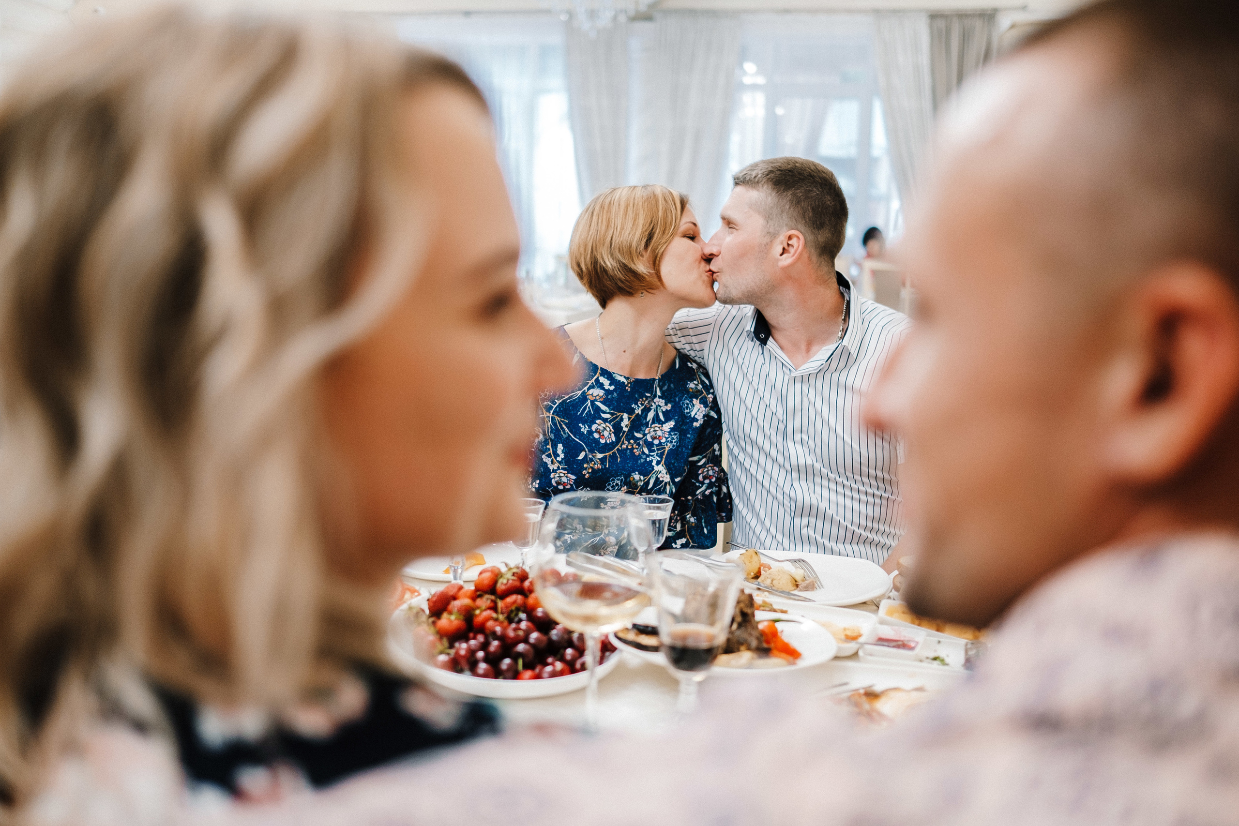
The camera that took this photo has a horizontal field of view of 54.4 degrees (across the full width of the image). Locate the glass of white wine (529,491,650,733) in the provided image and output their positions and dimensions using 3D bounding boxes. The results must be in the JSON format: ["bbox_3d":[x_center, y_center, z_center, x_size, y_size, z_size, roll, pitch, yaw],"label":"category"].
[{"bbox_3d":[-0.023,0.195,1.121,0.105,0.226,0.105,3,10,0],"label":"glass of white wine"}]

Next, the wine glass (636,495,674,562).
[{"bbox_3d":[0.049,0.170,1.619,0.051,0.107,0.051,3,10,0],"label":"wine glass"}]

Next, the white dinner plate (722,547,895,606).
[{"bbox_3d":[0.234,0.226,1.590,0.238,0.023,0.238,3,10,0],"label":"white dinner plate"}]

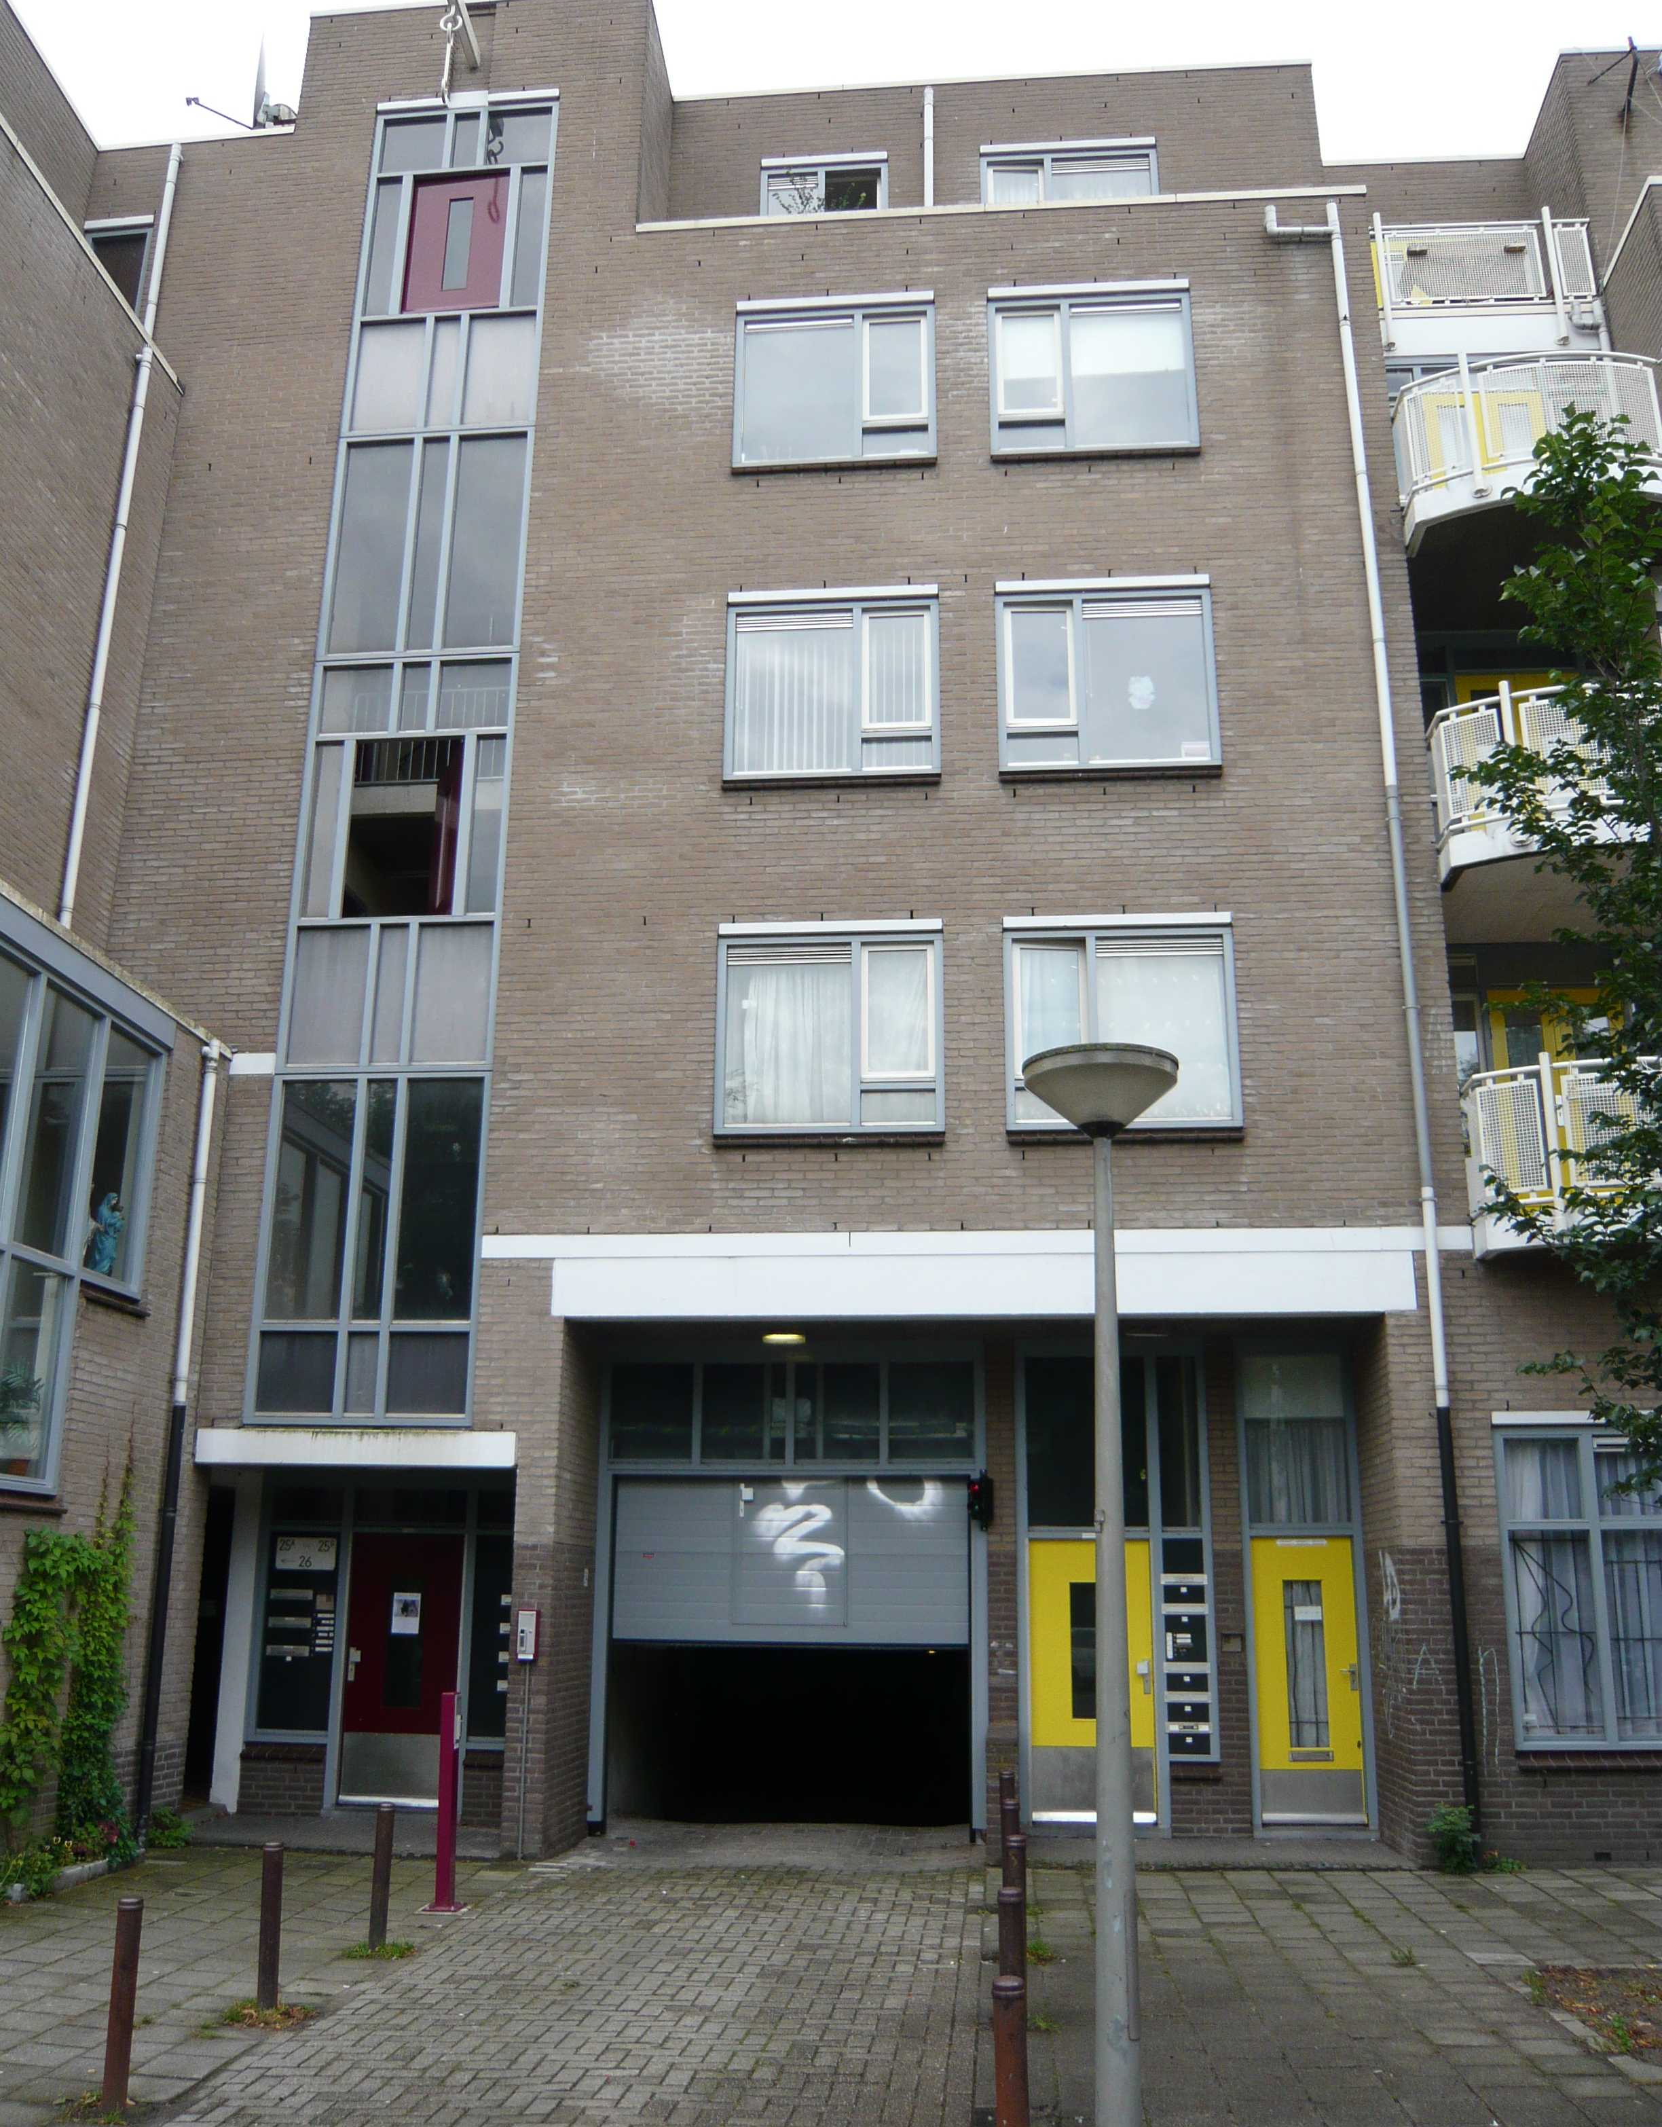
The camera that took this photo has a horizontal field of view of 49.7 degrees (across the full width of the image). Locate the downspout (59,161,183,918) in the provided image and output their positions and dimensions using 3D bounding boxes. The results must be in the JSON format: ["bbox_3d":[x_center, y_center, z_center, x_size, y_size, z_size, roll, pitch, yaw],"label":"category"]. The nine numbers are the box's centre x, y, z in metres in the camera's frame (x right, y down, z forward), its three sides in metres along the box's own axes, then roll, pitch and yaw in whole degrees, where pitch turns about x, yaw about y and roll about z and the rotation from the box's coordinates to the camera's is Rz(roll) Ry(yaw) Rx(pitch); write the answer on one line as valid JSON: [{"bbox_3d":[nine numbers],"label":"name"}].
[{"bbox_3d":[-5.551,-4.394,14.049,0.100,7.221,0.100,-1,-16,5],"label":"downspout"}]

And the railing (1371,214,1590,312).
[{"bbox_3d":[5.569,-6.926,15.465,2.080,1.000,0.100,-1,-16,5],"label":"railing"}]

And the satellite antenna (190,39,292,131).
[{"bbox_3d":[-5.397,-8.831,16.276,0.700,0.820,0.800,8,-18,-23],"label":"satellite antenna"}]

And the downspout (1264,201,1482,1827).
[{"bbox_3d":[3.758,-1.062,12.735,0.617,12.413,0.120,-1,-16,5],"label":"downspout"}]

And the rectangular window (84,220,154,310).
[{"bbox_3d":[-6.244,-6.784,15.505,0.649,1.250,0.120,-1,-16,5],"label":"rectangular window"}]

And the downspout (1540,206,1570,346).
[{"bbox_3d":[6.112,-6.674,15.141,0.080,1.410,0.080,-1,-16,5],"label":"downspout"}]

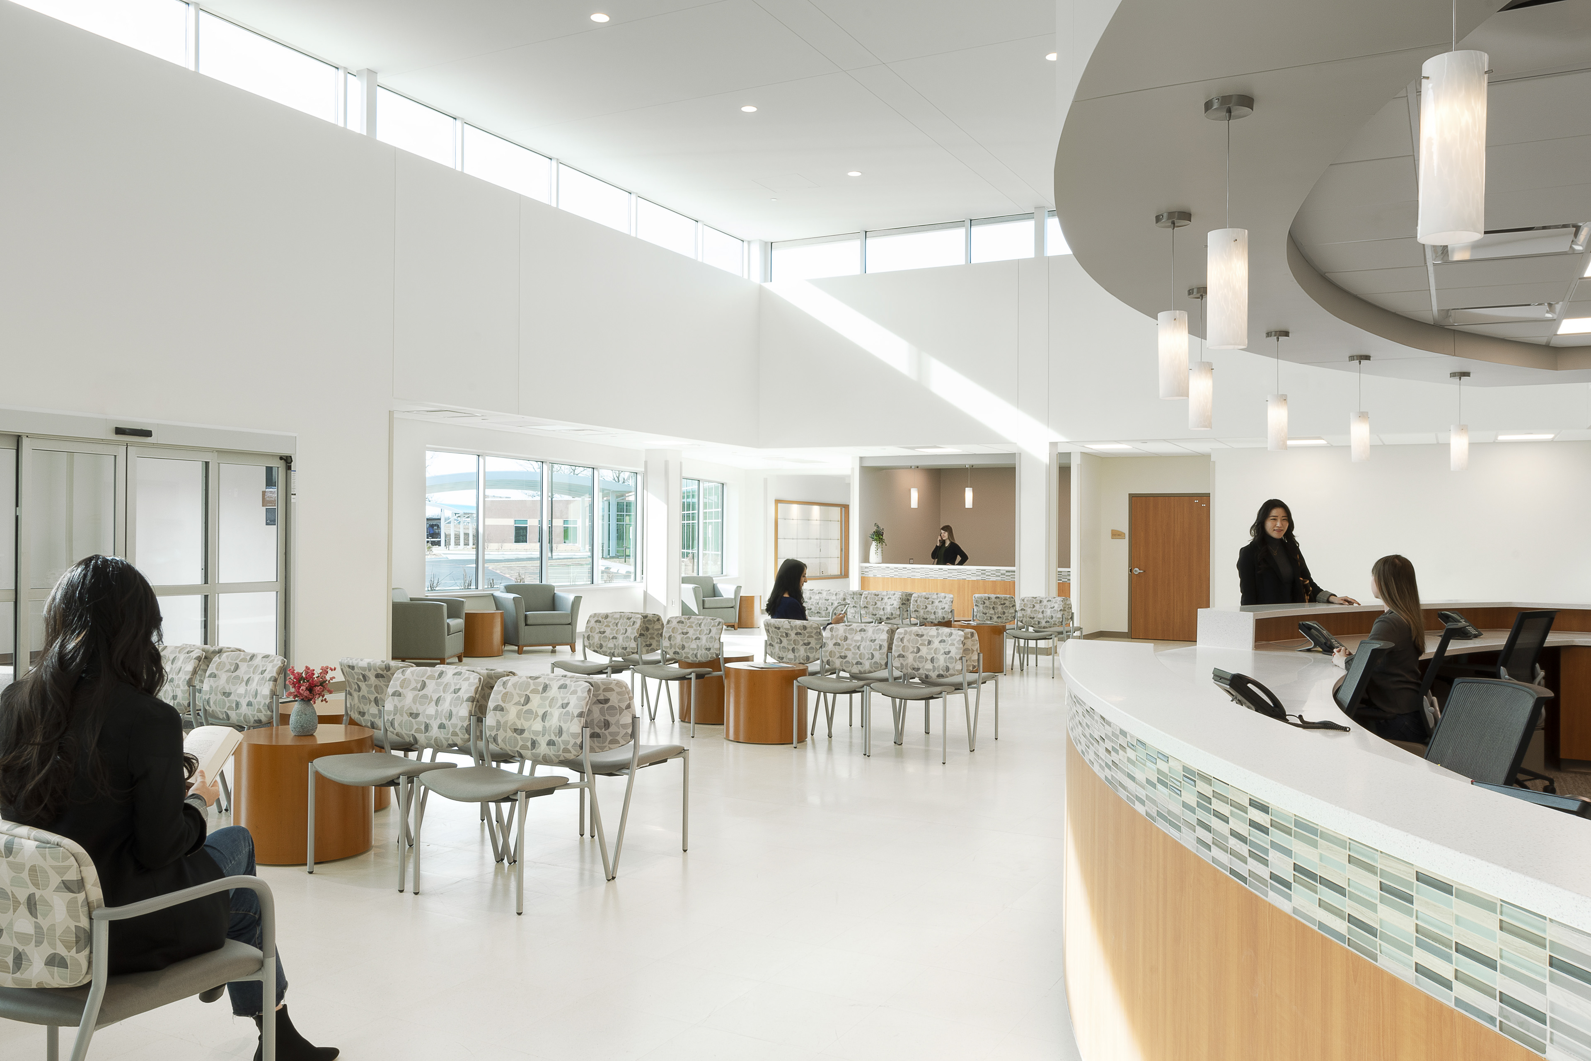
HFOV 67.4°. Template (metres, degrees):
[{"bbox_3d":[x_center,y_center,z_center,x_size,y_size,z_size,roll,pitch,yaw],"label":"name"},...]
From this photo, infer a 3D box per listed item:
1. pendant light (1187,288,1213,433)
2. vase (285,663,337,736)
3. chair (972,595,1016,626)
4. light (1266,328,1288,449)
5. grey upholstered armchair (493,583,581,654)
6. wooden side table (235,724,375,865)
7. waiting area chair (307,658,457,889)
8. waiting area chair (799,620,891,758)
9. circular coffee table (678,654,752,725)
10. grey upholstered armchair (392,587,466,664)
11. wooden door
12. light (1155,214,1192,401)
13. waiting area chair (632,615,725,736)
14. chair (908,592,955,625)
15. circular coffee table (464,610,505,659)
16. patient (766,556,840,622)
[{"bbox_3d":[1.828,-0.770,5.373,0.127,0.619,0.127,0,0,28],"label":"pendant light"},{"bbox_3d":[-2.276,0.787,5.601,0.235,0.340,0.225,0,0,28],"label":"vase"},{"bbox_3d":[2.313,1.131,13.666,0.565,0.845,0.580,0,0,28],"label":"chair"},{"bbox_3d":[2.608,-0.743,6.450,0.118,0.640,0.118,0,0,29],"label":"light"},{"bbox_3d":[-3.275,1.113,15.150,0.840,0.830,0.800,1,0,-30],"label":"grey upholstered armchair"},{"bbox_3d":[-2.250,1.199,5.479,0.590,0.515,0.590,0,-1,0],"label":"wooden side table"},{"bbox_3d":[-1.683,1.036,5.151,0.565,0.845,0.585,0,-1,31],"label":"waiting area chair"},{"bbox_3d":[0.360,1.090,8.396,0.565,0.845,0.580,0,0,28],"label":"waiting area chair"},{"bbox_3d":[-0.632,1.251,9.550,0.610,0.520,0.610,1,0,0],"label":"circular coffee table"},{"bbox_3d":[-4.226,1.090,13.461,0.800,0.850,0.860,0,-1,4],"label":"grey upholstered armchair"},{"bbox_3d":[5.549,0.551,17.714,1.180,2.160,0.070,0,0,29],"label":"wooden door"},{"bbox_3d":[1.313,-0.776,4.145,0.127,0.627,0.127,0,0,28],"label":"light"},{"bbox_3d":[-0.851,1.083,9.034,0.565,0.845,0.580,0,0,28],"label":"waiting area chair"},{"bbox_3d":[1.498,1.124,13.504,0.565,0.845,0.580,0,0,28],"label":"chair"},{"bbox_3d":[-3.867,1.268,14.589,0.600,0.520,0.600,0,-1,0],"label":"circular coffee table"},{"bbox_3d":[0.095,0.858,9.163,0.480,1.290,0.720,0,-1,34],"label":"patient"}]

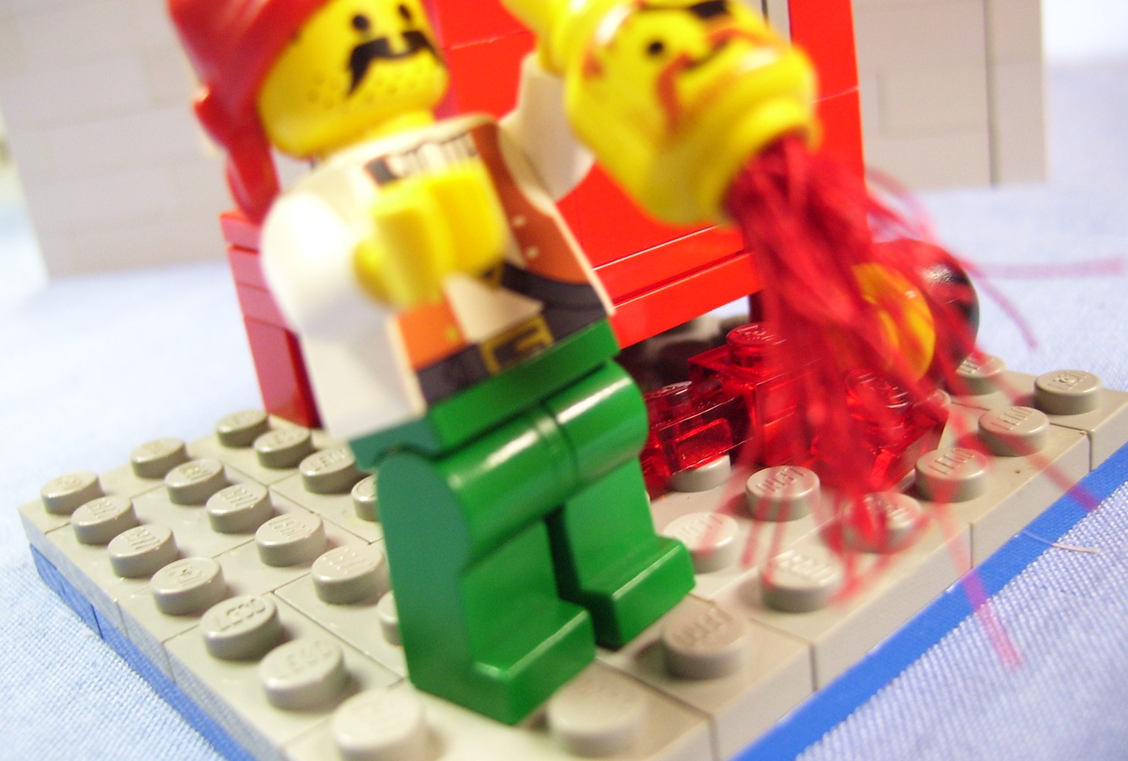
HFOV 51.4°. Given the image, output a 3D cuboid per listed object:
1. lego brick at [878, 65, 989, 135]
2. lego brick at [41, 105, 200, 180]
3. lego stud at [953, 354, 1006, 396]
[{"bbox_3d":[0.056,-0.044,0.181,0.016,0.010,0.008,-4,21,13],"label":"lego brick"},{"bbox_3d":[-0.076,-0.044,0.208,0.032,0.010,0.008,-4,21,13],"label":"lego brick"},{"bbox_3d":[0.032,0.000,0.092,0.005,0.002,0.005,-24,25,-35],"label":"lego stud"}]

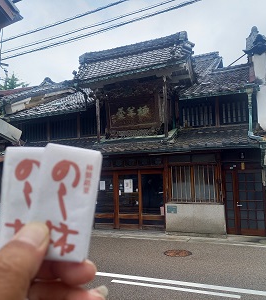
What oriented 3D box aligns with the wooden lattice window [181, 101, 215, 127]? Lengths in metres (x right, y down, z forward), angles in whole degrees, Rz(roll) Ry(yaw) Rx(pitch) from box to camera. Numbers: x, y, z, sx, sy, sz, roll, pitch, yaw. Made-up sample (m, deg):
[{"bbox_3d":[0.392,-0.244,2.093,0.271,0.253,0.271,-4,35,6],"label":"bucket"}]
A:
[{"bbox_3d":[2.260,-1.198,9.982,1.152,0.868,0.120,-4,-6,22],"label":"wooden lattice window"}]

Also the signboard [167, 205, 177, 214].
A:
[{"bbox_3d":[1.220,1.838,8.872,0.305,0.218,0.030,-4,-6,22],"label":"signboard"}]

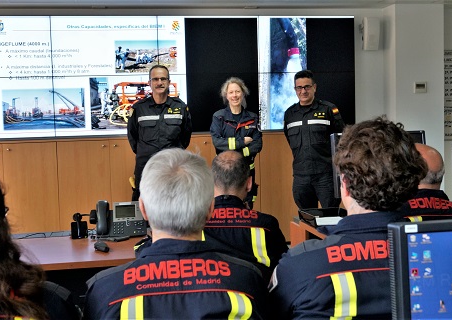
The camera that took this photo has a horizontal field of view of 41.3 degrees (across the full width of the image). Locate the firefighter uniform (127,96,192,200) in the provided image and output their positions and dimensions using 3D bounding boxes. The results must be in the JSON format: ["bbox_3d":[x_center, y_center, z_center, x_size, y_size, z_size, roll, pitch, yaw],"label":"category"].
[{"bbox_3d":[-0.531,0.213,4.934,0.550,1.450,0.340,-2,4,-9],"label":"firefighter uniform"}]

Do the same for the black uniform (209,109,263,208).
[{"bbox_3d":[0.098,0.241,4.981,0.460,1.360,0.350,-2,4,-6],"label":"black uniform"}]

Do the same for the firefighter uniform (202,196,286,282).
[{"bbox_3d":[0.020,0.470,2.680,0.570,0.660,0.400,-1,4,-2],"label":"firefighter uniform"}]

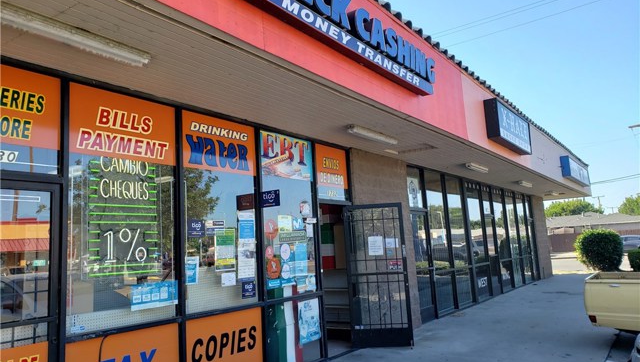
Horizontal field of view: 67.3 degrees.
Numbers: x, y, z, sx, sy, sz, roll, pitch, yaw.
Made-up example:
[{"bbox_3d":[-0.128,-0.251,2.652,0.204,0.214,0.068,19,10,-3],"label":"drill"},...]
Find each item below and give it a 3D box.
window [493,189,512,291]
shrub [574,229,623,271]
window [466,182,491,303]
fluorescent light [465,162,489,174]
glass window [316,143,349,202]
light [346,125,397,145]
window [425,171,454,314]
[{"bbox_3d":[5.373,1.710,14.240,0.080,2.948,1.209,-9,-10,35],"label":"window"},{"bbox_3d":[10.718,2.694,18.500,1.820,1.680,1.820,-9,-10,35],"label":"shrub"},{"bbox_3d":[4.029,1.524,12.358,0.080,2.925,1.209,-9,-10,35],"label":"window"},{"bbox_3d":[3.347,-0.254,10.227,0.139,0.094,1.221,-9,-10,35],"label":"fluorescent light"},{"bbox_3d":[0.177,-0.104,7.224,0.080,0.799,0.897,-9,-10,35],"label":"glass window"},{"bbox_3d":[0.775,-0.617,6.766,0.139,0.084,1.240,-9,-10,35],"label":"light"},{"bbox_3d":[2.535,1.282,10.276,0.080,2.925,1.092,-9,-10,35],"label":"window"}]

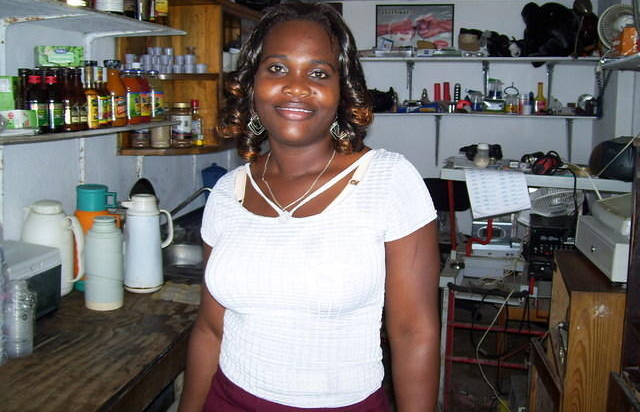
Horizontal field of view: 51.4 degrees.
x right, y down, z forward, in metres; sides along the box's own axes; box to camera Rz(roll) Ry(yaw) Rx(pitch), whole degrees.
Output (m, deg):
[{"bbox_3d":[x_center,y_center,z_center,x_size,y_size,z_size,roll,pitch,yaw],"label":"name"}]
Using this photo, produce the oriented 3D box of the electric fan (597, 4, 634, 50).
[{"bbox_3d":[1.713,-1.013,3.800,0.260,0.280,0.160,3,10,9],"label":"electric fan"}]

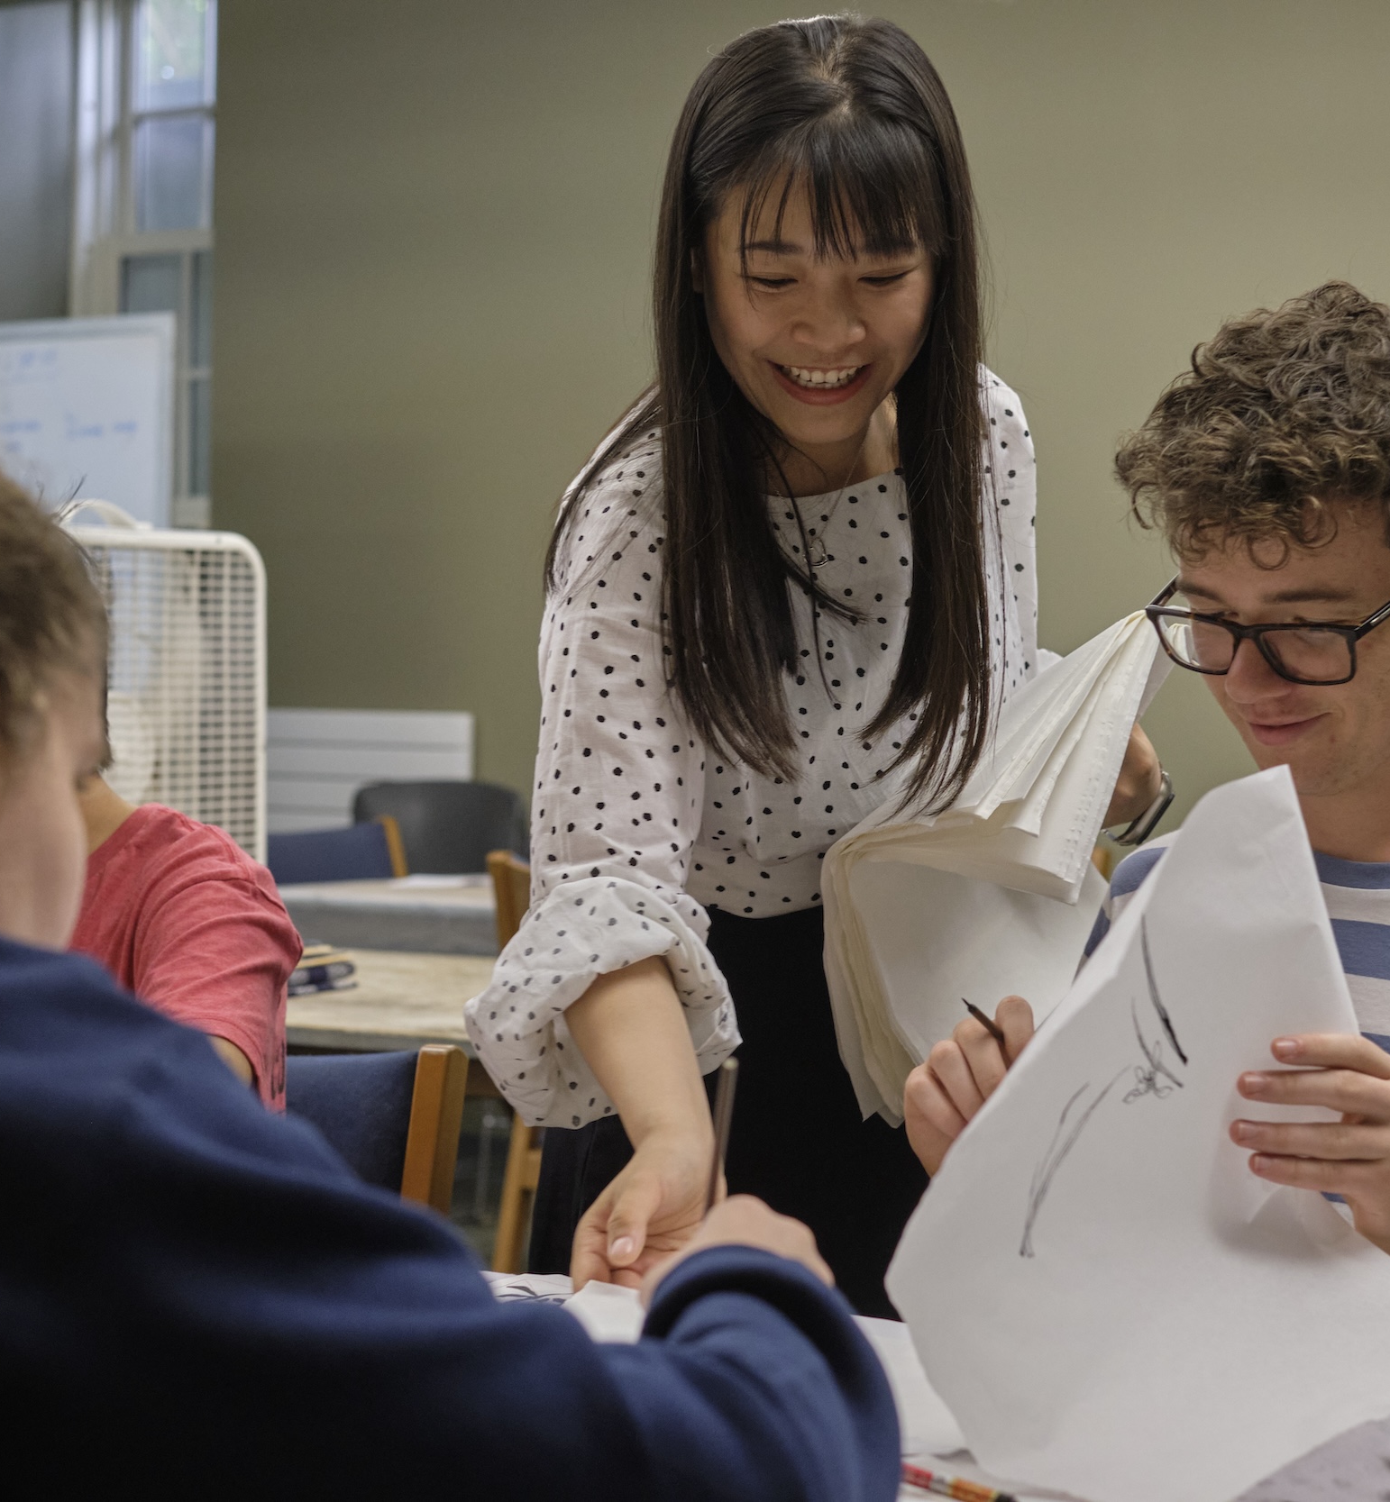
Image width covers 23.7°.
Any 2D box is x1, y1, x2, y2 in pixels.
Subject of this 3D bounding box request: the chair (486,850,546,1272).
[{"bbox_3d":[0.063,0.549,4.531,0.470,0.822,0.550,2,1,34],"label":"chair"}]

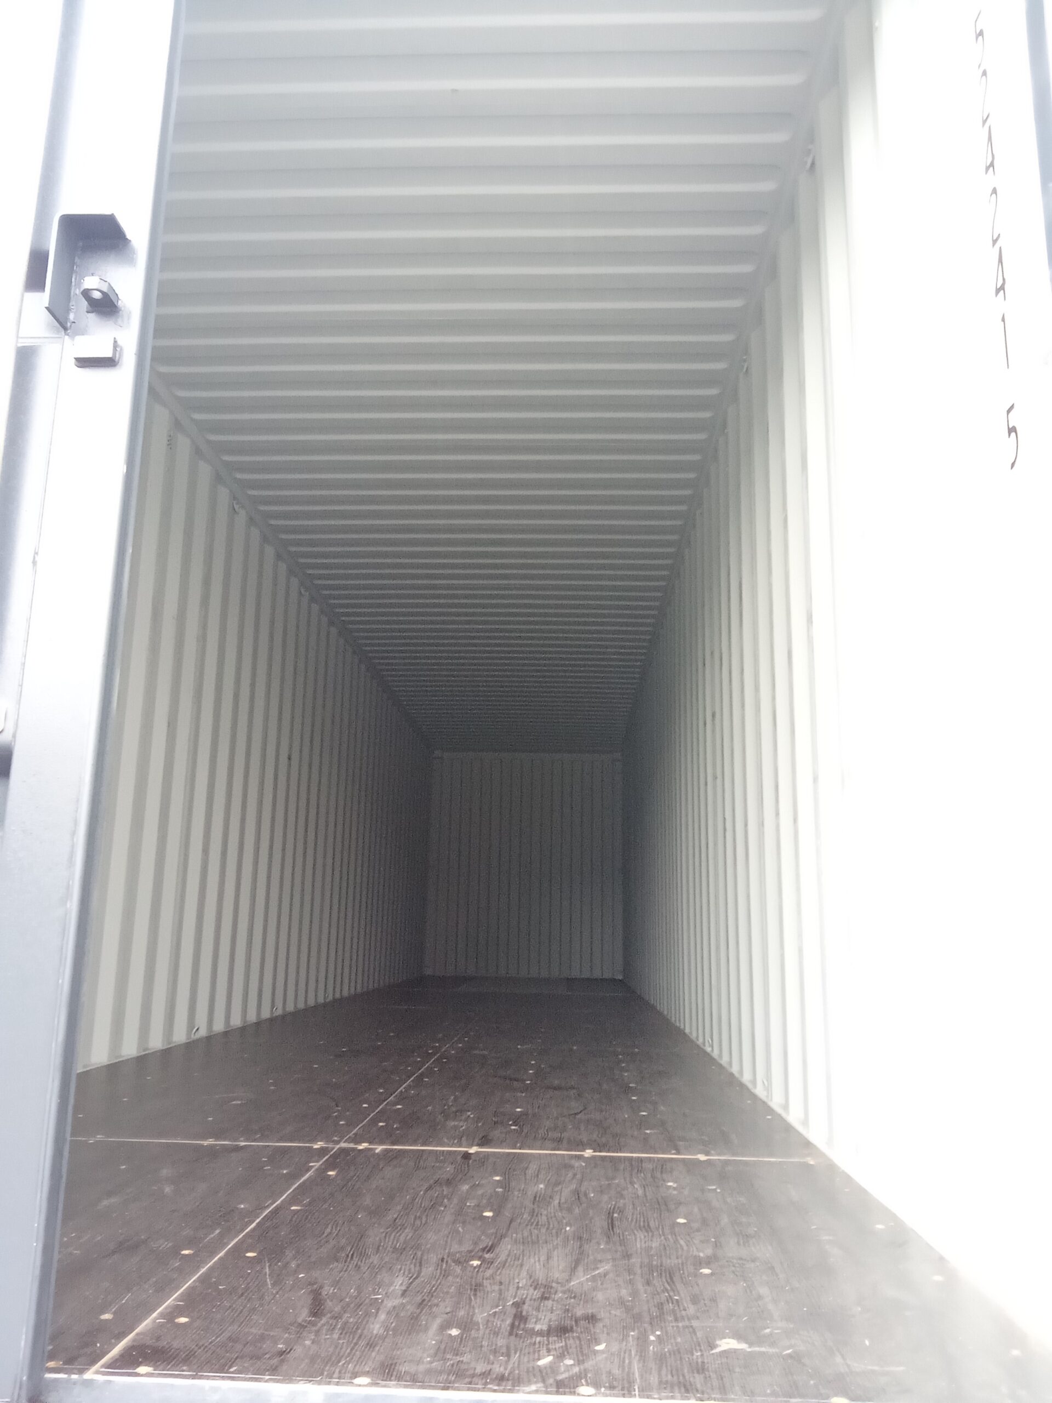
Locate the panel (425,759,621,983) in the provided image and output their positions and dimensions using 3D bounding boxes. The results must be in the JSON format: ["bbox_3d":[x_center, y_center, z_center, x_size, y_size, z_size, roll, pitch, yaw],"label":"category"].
[{"bbox_3d":[0.000,1.932,13.600,2.340,2.670,0.060,1,-12,2],"label":"panel"}]

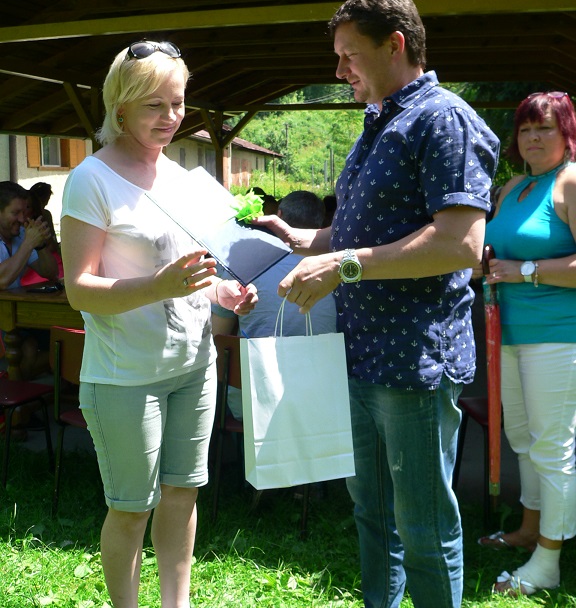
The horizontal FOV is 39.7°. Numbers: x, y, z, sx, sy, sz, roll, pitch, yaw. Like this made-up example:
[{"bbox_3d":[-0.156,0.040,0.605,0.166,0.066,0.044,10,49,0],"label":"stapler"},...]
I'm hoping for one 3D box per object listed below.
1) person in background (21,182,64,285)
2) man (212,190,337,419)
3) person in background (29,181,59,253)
[{"bbox_3d":[-1.520,-0.040,4.944,0.500,1.320,0.650,2,9,20],"label":"person in background"},{"bbox_3d":[0.051,0.196,3.285,0.580,1.290,0.700,1,9,16],"label":"man"},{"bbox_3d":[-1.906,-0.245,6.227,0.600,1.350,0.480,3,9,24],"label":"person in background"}]

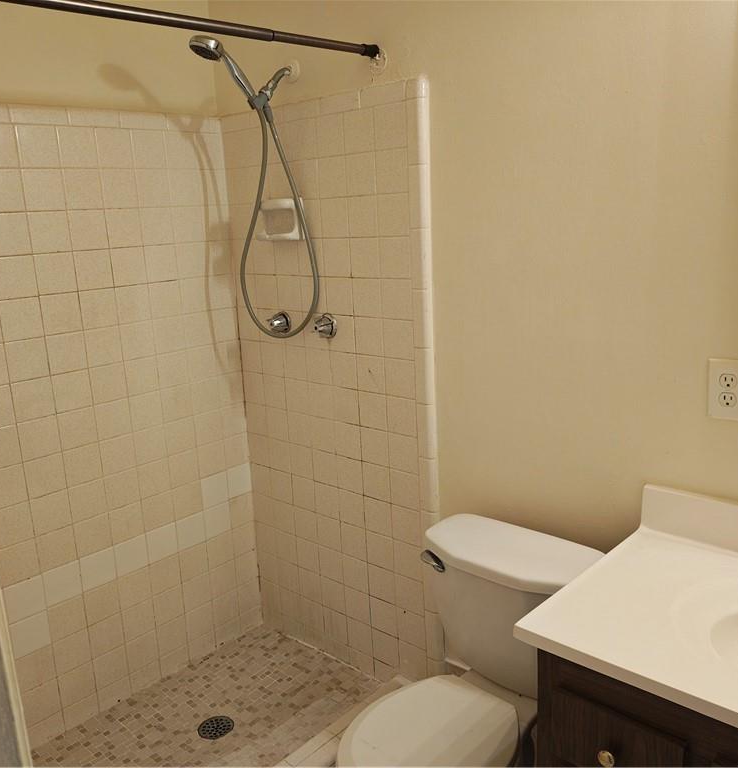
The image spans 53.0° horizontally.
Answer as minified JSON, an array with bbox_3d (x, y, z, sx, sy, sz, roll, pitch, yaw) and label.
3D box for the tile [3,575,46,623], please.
[{"bbox_3d":[-0.956,0.596,2.052,0.009,0.108,0.108,9,17,41],"label":"tile"}]

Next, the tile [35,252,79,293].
[{"bbox_3d":[-0.852,-0.300,2.012,0.008,0.108,0.108,9,17,42],"label":"tile"}]

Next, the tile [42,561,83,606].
[{"bbox_3d":[-0.883,0.575,2.131,0.009,0.108,0.108,9,17,41],"label":"tile"}]

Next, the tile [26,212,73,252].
[{"bbox_3d":[-0.857,-0.407,1.987,0.008,0.108,0.108,9,17,42],"label":"tile"}]

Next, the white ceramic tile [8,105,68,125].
[{"bbox_3d":[-0.860,-0.700,1.934,0.009,0.049,0.152,9,17,42],"label":"white ceramic tile"}]

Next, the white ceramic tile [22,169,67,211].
[{"bbox_3d":[-0.865,-0.514,1.967,0.009,0.108,0.108,9,17,42],"label":"white ceramic tile"}]

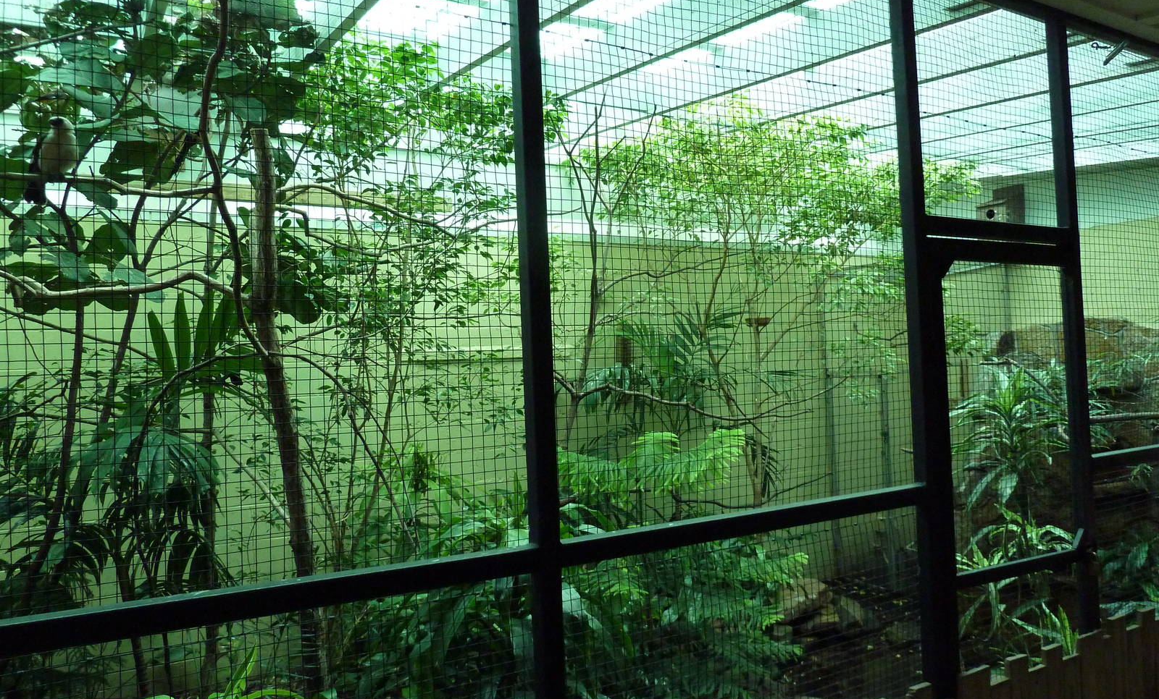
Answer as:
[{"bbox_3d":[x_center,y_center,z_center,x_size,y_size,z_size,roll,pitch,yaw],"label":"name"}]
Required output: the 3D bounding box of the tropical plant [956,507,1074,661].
[{"bbox_3d":[1.734,0.959,3.350,0.440,0.580,0.420,-1,-2,-27],"label":"tropical plant"}]

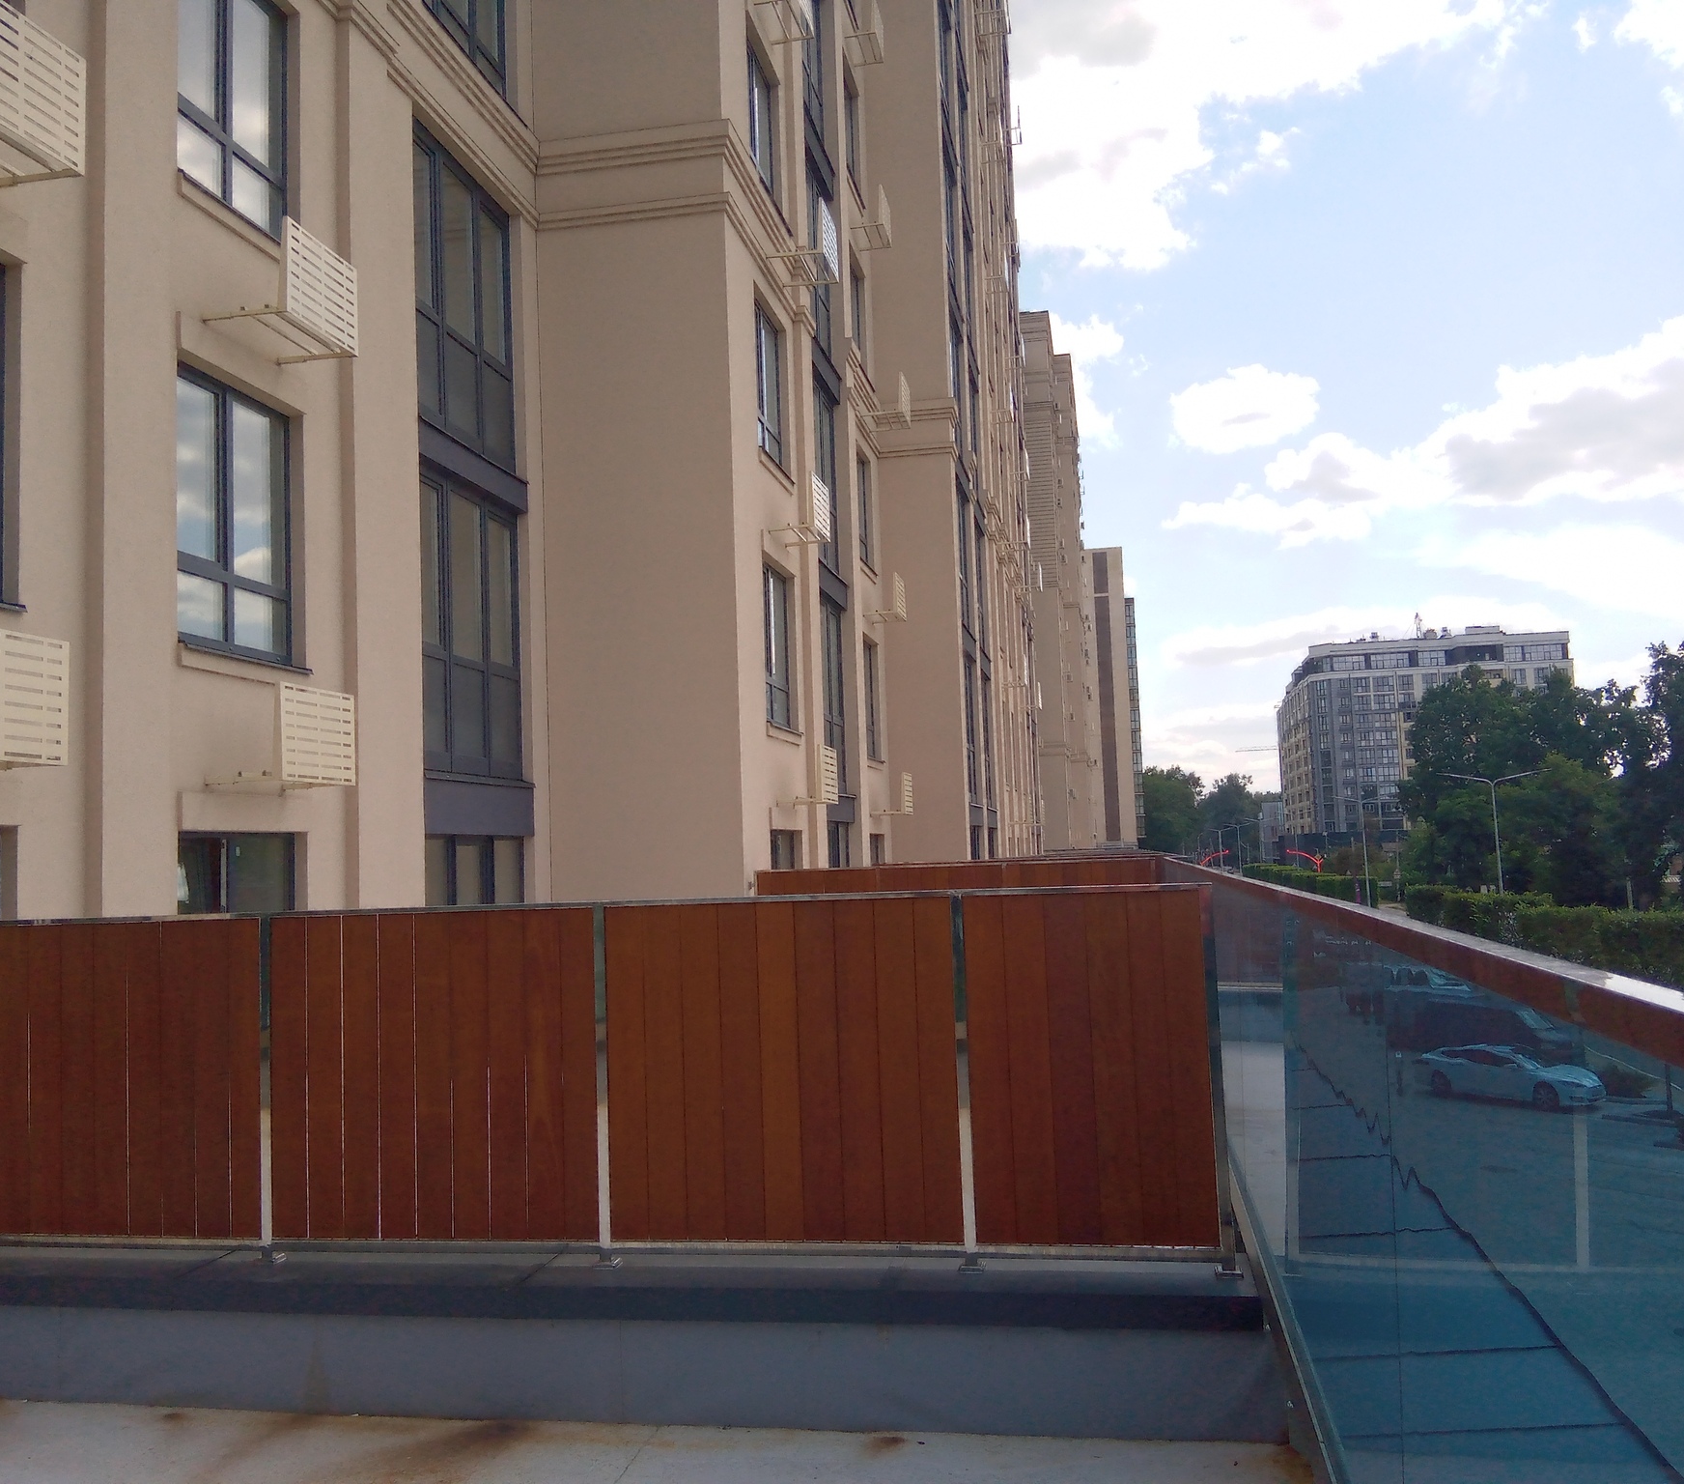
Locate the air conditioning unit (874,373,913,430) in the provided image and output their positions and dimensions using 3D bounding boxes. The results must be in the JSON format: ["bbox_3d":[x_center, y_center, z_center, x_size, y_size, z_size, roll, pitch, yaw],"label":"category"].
[{"bbox_3d":[0.682,-5.215,24.616,0.570,0.634,0.924,-3,-4,10],"label":"air conditioning unit"}]

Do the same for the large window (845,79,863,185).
[{"bbox_3d":[0.092,-9.434,24.715,0.150,1.770,1.524,-3,-4,10],"label":"large window"}]

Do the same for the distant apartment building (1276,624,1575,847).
[{"bbox_3d":[104.488,3.700,289.011,42.000,42.000,45.000,-3,-4,10],"label":"distant apartment building"}]

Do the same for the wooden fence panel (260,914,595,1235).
[{"bbox_3d":[-1.370,1.108,5.343,1.162,1.099,0.030,-3,-4,10],"label":"wooden fence panel"}]

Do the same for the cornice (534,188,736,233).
[{"bbox_3d":[-2.047,-5.180,15.613,1.940,0.182,0.099,-3,-4,10],"label":"cornice"}]

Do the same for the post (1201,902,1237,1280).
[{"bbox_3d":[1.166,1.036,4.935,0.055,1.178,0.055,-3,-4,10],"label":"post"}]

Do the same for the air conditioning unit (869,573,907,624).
[{"bbox_3d":[0.640,-2.150,24.127,0.542,0.630,0.936,-3,-4,10],"label":"air conditioning unit"}]

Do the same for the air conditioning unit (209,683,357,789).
[{"bbox_3d":[-3.592,-0.013,10.280,0.531,0.624,0.900,-3,-4,10],"label":"air conditioning unit"}]

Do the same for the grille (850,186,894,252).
[{"bbox_3d":[0.435,-8.016,24.561,0.542,0.621,0.936,-3,-4,10],"label":"grille"}]

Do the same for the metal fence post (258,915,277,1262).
[{"bbox_3d":[-1.962,1.171,5.446,0.044,1.162,0.044,-3,-4,10],"label":"metal fence post"}]

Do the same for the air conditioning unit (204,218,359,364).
[{"bbox_3d":[-3.703,-2.967,10.615,0.581,0.625,0.946,-3,-4,10],"label":"air conditioning unit"}]

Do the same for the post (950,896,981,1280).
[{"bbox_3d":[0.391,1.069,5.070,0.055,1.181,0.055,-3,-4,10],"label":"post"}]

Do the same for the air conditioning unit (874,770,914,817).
[{"bbox_3d":[0.743,0.802,23.909,0.542,0.625,0.936,-3,-4,10],"label":"air conditioning unit"}]

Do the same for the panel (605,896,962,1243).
[{"bbox_3d":[-0.200,1.052,5.171,1.163,1.109,0.035,-3,-4,10],"label":"panel"}]

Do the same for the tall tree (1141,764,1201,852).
[{"bbox_3d":[50.837,13.338,249.635,12.000,20.116,12.000,-3,-4,10],"label":"tall tree"}]

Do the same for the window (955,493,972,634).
[{"bbox_3d":[2.086,-3.155,27.592,0.150,2.635,1.917,-3,-4,10],"label":"window"}]

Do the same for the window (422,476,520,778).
[{"bbox_3d":[-3.341,-0.995,14.256,0.150,2.645,2.468,-3,-4,10],"label":"window"}]

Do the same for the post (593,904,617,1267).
[{"bbox_3d":[-0.782,1.116,5.237,0.044,1.168,0.044,-3,-4,10],"label":"post"}]

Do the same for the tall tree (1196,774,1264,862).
[{"bbox_3d":[68.285,15.482,281.983,11.392,19.795,11.392,-3,-4,10],"label":"tall tree"}]

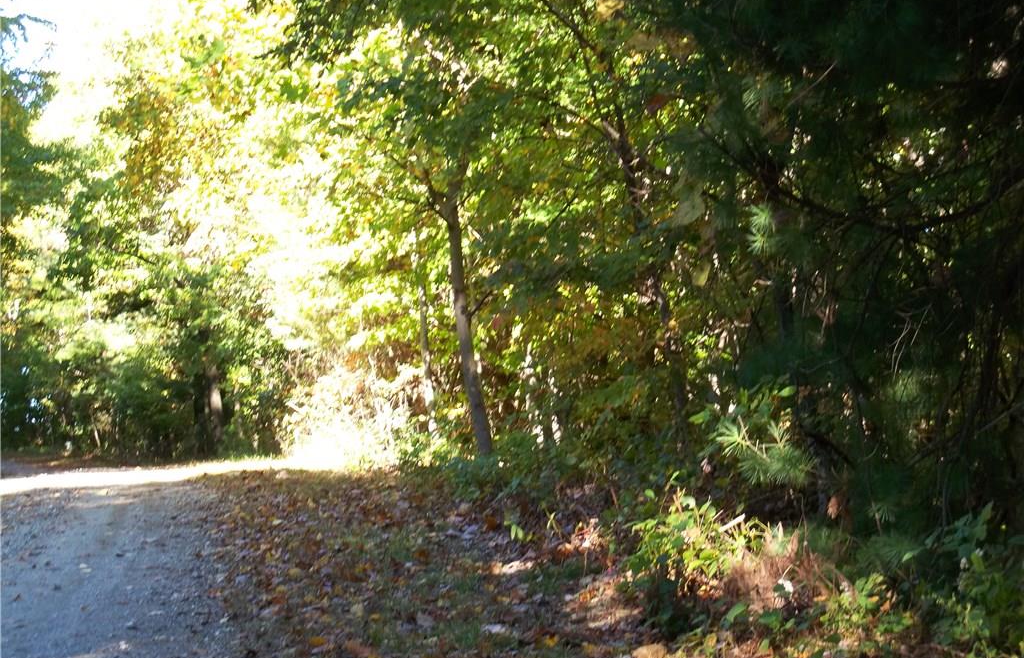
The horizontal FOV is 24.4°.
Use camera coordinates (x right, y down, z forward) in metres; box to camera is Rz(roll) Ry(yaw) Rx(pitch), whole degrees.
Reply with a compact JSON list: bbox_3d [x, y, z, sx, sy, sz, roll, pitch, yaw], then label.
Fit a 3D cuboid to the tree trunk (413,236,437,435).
[{"bbox_3d":[-0.956,0.071,26.000,0.100,2.205,0.100,-5,0,0],"label":"tree trunk"}]

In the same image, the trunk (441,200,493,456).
[{"bbox_3d":[-0.418,0.005,22.000,0.165,2.426,0.165,-9,0,0],"label":"trunk"}]

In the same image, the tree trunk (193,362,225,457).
[{"bbox_3d":[-3.719,0.993,29.000,0.360,1.190,0.340,-2,0,0],"label":"tree trunk"}]

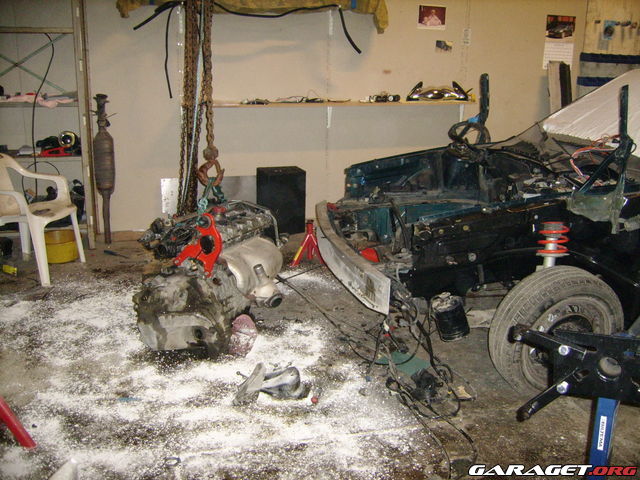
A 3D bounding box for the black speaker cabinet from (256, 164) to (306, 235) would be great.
[{"bbox_3d":[-0.366,-0.370,6.140,0.385,0.570,0.450,-2,12,-14],"label":"black speaker cabinet"}]

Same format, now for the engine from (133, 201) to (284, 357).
[{"bbox_3d":[-0.546,0.135,3.490,0.590,0.650,0.750,5,13,20],"label":"engine"}]

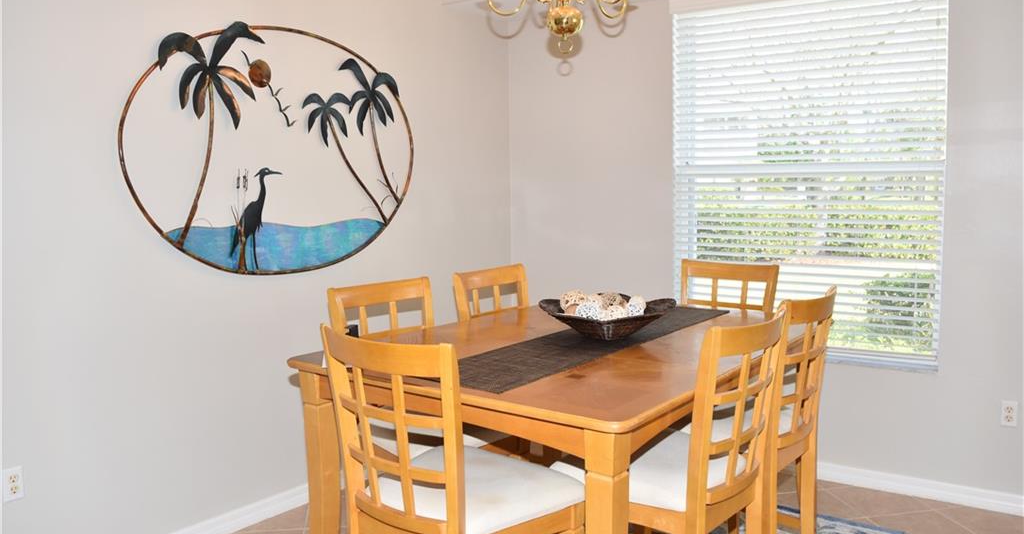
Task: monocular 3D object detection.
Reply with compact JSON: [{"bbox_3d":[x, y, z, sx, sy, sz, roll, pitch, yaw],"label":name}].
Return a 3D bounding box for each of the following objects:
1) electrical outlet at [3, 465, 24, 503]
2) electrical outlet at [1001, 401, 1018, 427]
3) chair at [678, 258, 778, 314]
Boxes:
[{"bbox_3d":[-1.588,0.692,2.445,0.008,0.113,0.070,3,7,36],"label":"electrical outlet"},{"bbox_3d":[2.065,0.609,3.186,0.070,0.113,0.008,3,7,36],"label":"electrical outlet"},{"bbox_3d":[0.819,0.530,3.280,0.530,1.072,0.520,4,7,38],"label":"chair"}]

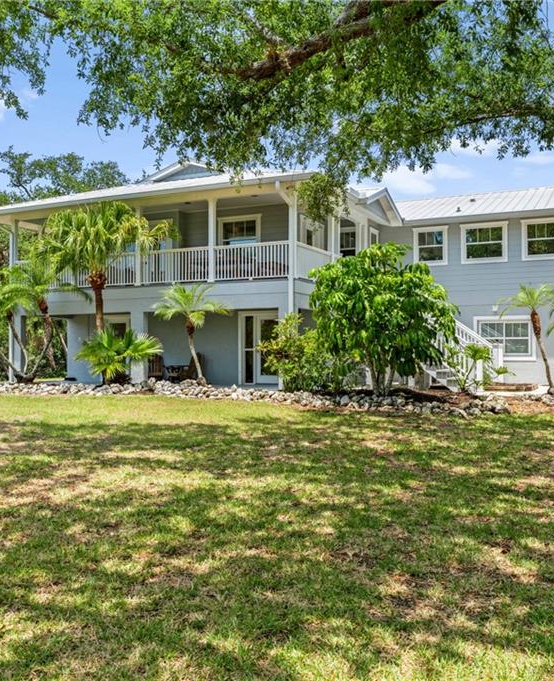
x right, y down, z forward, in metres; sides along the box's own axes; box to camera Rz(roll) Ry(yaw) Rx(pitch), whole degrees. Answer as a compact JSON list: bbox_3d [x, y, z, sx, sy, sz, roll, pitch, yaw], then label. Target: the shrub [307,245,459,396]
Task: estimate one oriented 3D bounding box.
[{"bbox_3d":[2.628,-0.548,17.700,3.600,3.800,3.400,0,-1,25],"label":"shrub"}]

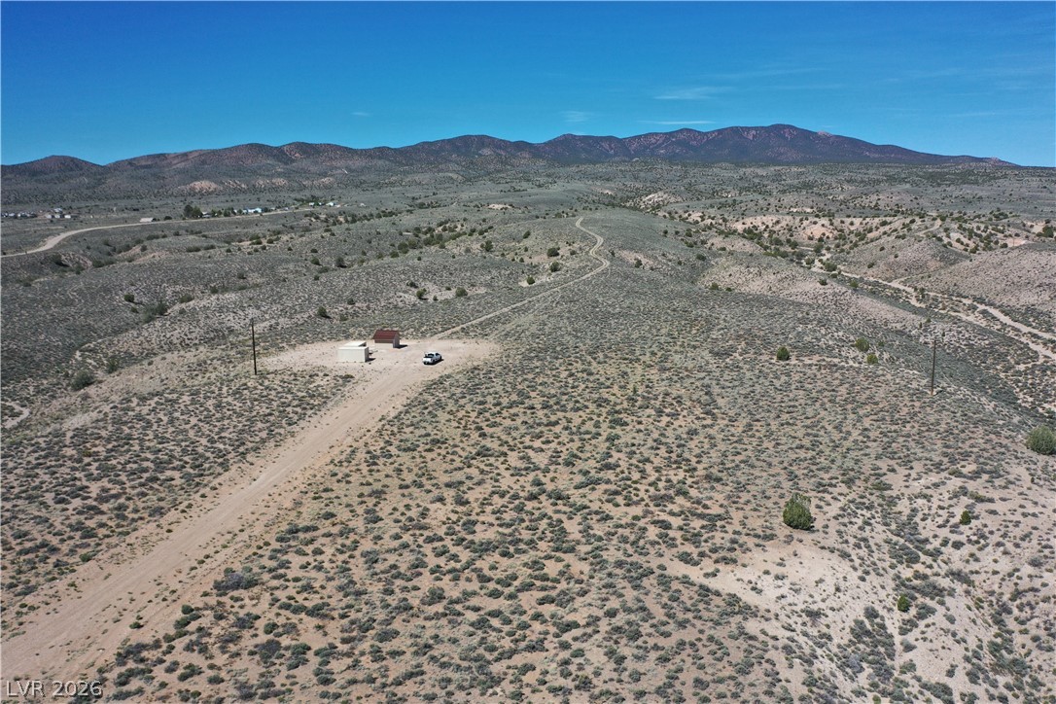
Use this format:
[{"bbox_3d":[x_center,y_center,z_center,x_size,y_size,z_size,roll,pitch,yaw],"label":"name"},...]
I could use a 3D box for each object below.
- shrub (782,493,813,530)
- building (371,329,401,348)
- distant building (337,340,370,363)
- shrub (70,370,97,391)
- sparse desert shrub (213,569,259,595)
[{"bbox_3d":[29.904,17.310,90.626,3.050,3.600,3.000,0,12,0],"label":"shrub"},{"bbox_3d":[-31.218,-2.995,182.121,4.600,3.650,4.000,2,12,11],"label":"building"},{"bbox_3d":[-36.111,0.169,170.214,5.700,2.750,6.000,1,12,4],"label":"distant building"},{"bbox_3d":[-85.579,5.149,157.615,4.600,3.700,4.200,0,12,0],"label":"shrub"},{"bbox_3d":[-27.526,21.457,77.370,4.000,1.250,2.700,0,12,0],"label":"sparse desert shrub"}]

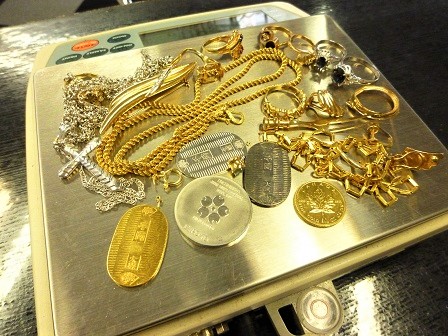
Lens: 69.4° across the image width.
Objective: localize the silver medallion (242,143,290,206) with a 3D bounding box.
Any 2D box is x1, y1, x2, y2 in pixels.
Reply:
[{"bbox_3d":[0.018,0.002,0.137,0.020,0.002,0.031,2,59,-2],"label":"silver medallion"}]

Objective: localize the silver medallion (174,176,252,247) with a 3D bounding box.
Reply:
[{"bbox_3d":[-0.004,0.017,0.123,0.029,0.003,0.029,2,58,-3],"label":"silver medallion"}]

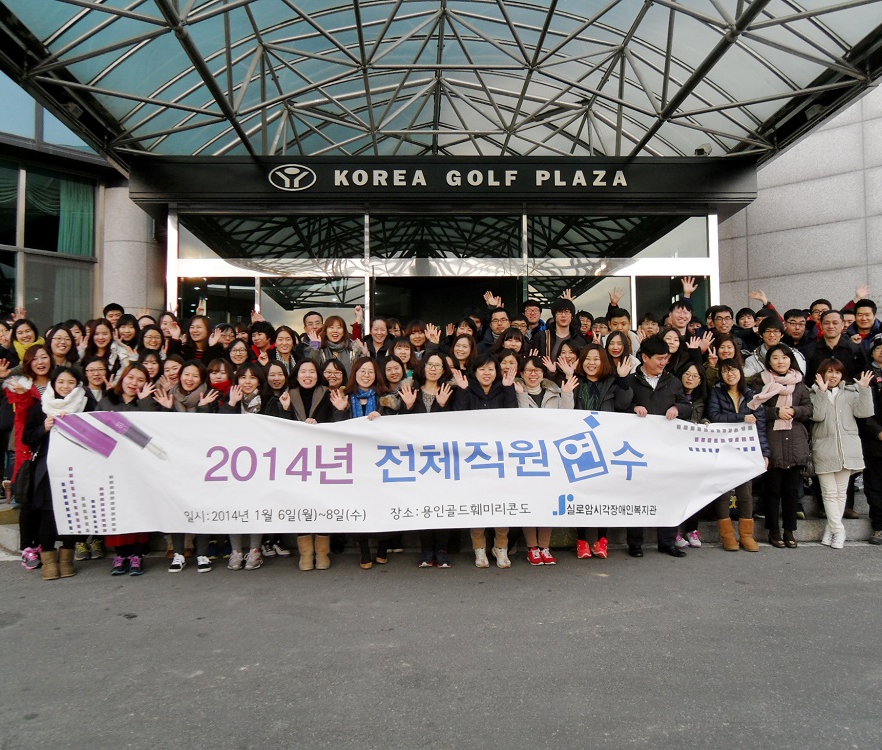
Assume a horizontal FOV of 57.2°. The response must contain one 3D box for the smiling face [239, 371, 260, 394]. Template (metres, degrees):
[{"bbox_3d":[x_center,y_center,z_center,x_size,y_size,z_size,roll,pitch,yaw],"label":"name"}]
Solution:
[{"bbox_3d":[-1.444,0.057,6.100,0.150,0.185,0.130,0,-3,-12],"label":"smiling face"}]

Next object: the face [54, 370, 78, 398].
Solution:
[{"bbox_3d":[-2.837,0.076,6.120,0.165,0.210,0.150,1,-3,-21],"label":"face"}]

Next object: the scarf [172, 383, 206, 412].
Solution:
[{"bbox_3d":[-1.913,0.178,6.130,0.290,0.270,0.260,0,-3,-13],"label":"scarf"}]

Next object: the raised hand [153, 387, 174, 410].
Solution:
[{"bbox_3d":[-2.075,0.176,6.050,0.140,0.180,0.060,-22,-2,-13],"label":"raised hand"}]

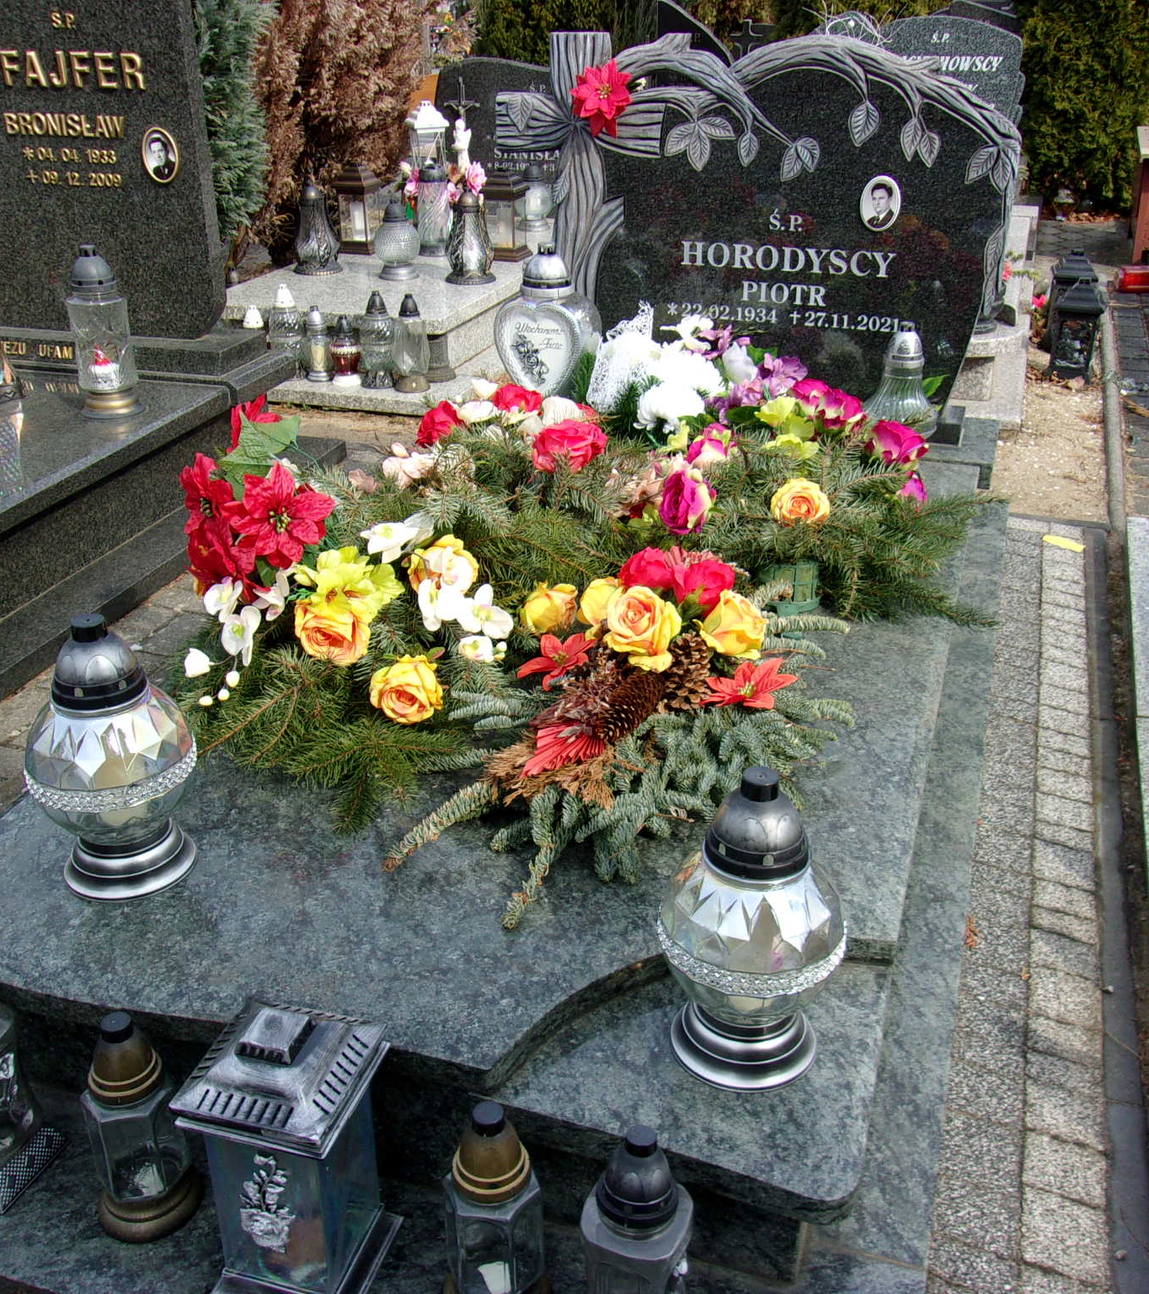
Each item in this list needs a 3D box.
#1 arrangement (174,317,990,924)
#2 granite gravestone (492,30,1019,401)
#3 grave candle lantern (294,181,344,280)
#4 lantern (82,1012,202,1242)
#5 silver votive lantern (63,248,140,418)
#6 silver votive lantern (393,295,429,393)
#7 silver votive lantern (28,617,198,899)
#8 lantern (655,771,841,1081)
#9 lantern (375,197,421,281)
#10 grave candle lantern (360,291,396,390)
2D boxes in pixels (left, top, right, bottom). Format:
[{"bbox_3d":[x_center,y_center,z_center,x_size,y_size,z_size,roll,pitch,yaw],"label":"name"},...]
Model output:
[{"bbox_3d":[0.068,-0.250,2.322,1.260,0.348,1.872,8,27,16],"label":"arrangement"},{"bbox_3d":[0.409,-1.001,3.196,1.224,0.828,0.102,8,27,16],"label":"granite gravestone"},{"bbox_3d":[-0.975,-1.591,5.085,0.186,0.340,0.186,0,26,0],"label":"grave candle lantern"},{"bbox_3d":[-0.467,0.497,1.430,0.113,0.254,0.113,8,27,16],"label":"lantern"},{"bbox_3d":[-1.115,-0.746,3.182,0.155,0.377,0.155,8,28,16],"label":"silver votive lantern"},{"bbox_3d":[-0.513,-0.950,4.209,0.116,0.284,0.116,0,27,0],"label":"silver votive lantern"},{"bbox_3d":[-0.543,0.117,1.578,0.194,0.329,0.194,8,27,16],"label":"silver votive lantern"},{"bbox_3d":[0.181,0.270,1.368,0.194,0.330,0.194,8,28,16],"label":"lantern"},{"bbox_3d":[-0.636,-1.466,4.842,0.164,0.262,0.164,0,27,0],"label":"lantern"},{"bbox_3d":[-0.627,-0.984,4.297,0.119,0.295,0.119,0,26,0],"label":"grave candle lantern"}]

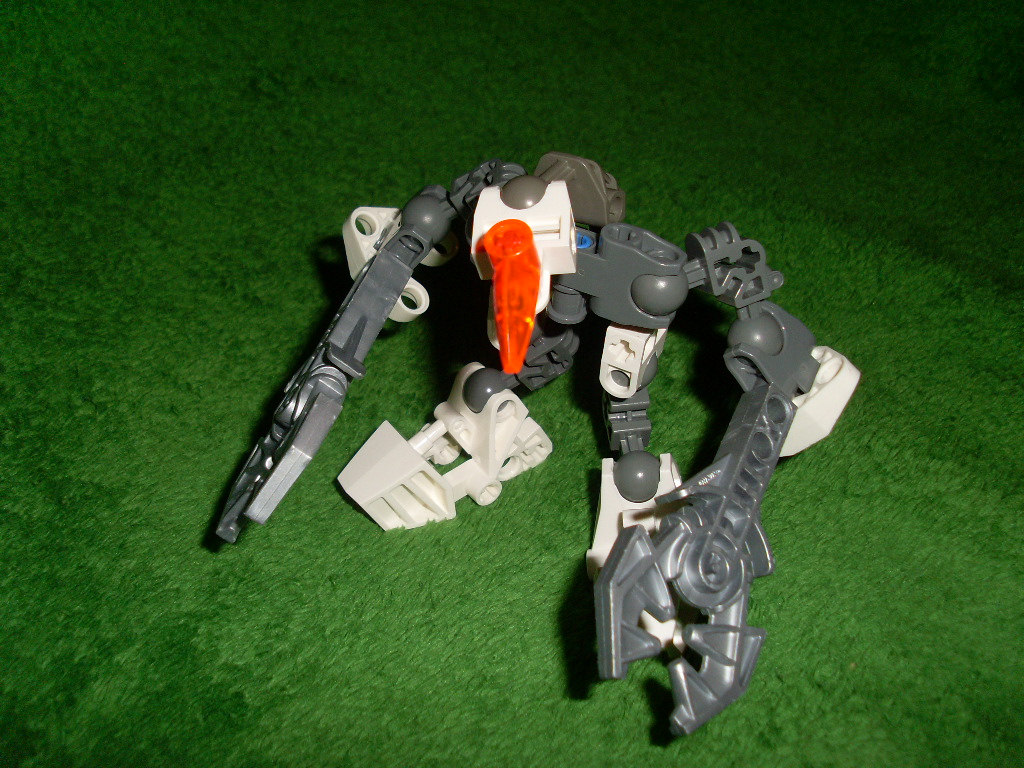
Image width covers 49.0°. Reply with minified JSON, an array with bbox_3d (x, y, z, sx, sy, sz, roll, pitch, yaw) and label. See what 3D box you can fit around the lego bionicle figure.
[{"bbox_3d":[0.007,-0.001,0.218,0.111,0.066,0.093,16,47,15],"label":"lego bionicle figure"}]

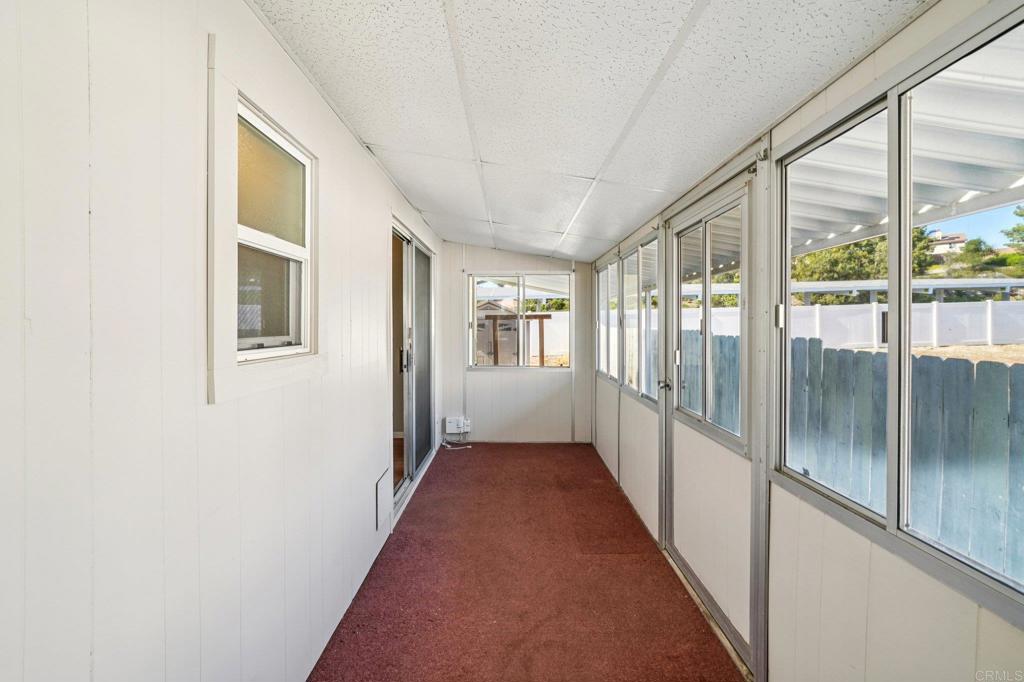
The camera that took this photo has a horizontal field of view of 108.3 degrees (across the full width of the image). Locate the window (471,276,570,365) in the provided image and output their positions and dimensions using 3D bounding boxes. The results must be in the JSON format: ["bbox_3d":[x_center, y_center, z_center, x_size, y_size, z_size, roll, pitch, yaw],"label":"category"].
[{"bbox_3d":[0.106,-0.217,4.120,1.100,1.060,0.080,0,2,0],"label":"window"}]

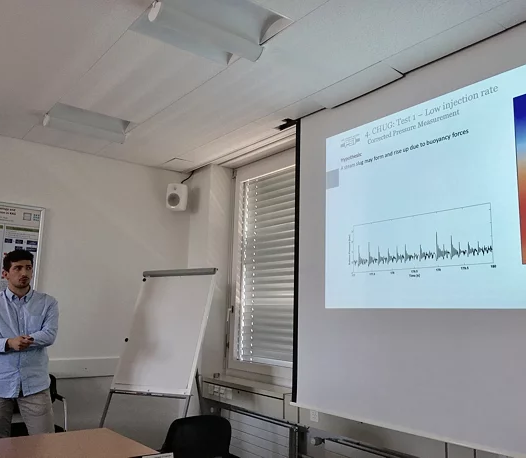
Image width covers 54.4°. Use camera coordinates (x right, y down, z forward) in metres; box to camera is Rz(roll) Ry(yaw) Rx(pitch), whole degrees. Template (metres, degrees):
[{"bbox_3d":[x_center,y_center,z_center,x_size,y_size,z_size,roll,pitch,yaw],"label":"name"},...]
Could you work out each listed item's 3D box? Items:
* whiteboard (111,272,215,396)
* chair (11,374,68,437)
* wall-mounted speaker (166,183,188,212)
[{"bbox_3d":[-0.754,0.771,4.000,0.700,1.010,0.050,-4,-33,23],"label":"whiteboard"},{"bbox_3d":[-1.802,1.564,3.850,0.570,0.830,0.550,8,-11,-37],"label":"chair"},{"bbox_3d":[-0.845,-0.310,5.033,0.186,0.277,0.176,-1,-3,17],"label":"wall-mounted speaker"}]

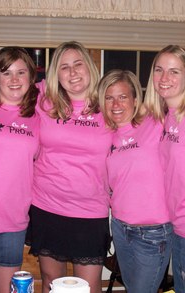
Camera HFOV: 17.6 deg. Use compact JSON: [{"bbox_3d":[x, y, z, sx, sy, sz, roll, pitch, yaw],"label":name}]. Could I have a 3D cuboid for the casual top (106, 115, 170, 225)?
[{"bbox_3d":[0.189,0.097,2.510,0.340,0.470,0.240,5,8,32],"label":"casual top"}]

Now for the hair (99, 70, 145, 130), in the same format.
[{"bbox_3d":[0.121,-0.196,2.490,0.200,0.250,0.215,2,7,13],"label":"hair"}]

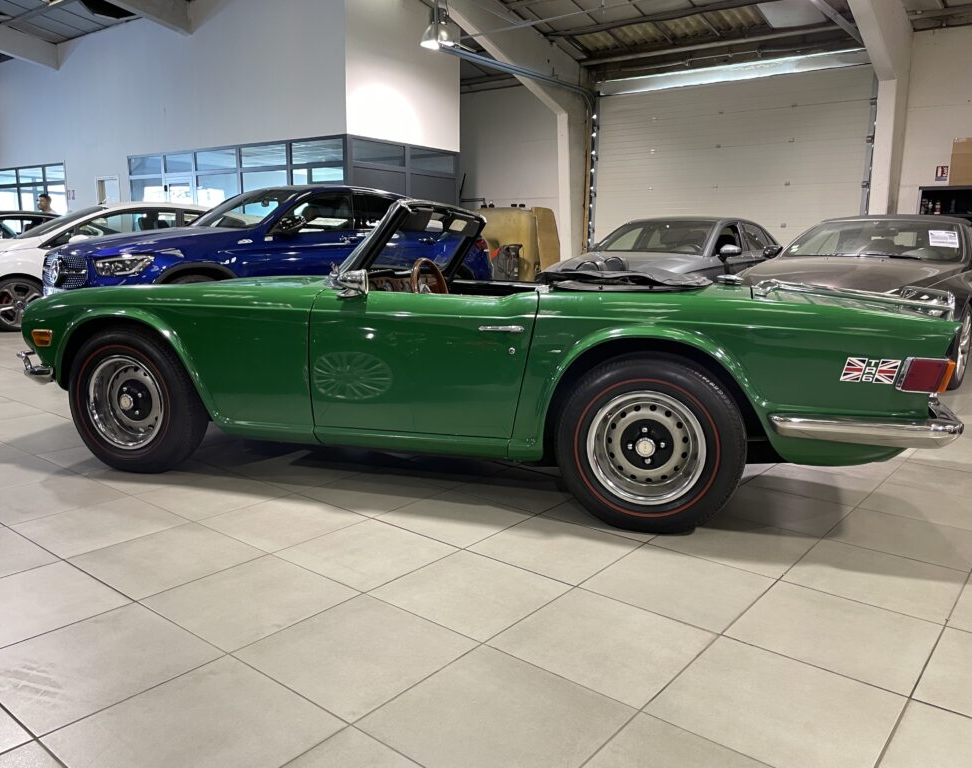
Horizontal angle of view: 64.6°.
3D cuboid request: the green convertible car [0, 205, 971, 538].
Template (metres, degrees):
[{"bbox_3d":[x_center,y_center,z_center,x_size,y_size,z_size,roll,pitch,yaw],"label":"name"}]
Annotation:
[{"bbox_3d":[-0.173,-0.227,3.622,4.030,1.170,1.500,4,10,17],"label":"green convertible car"}]

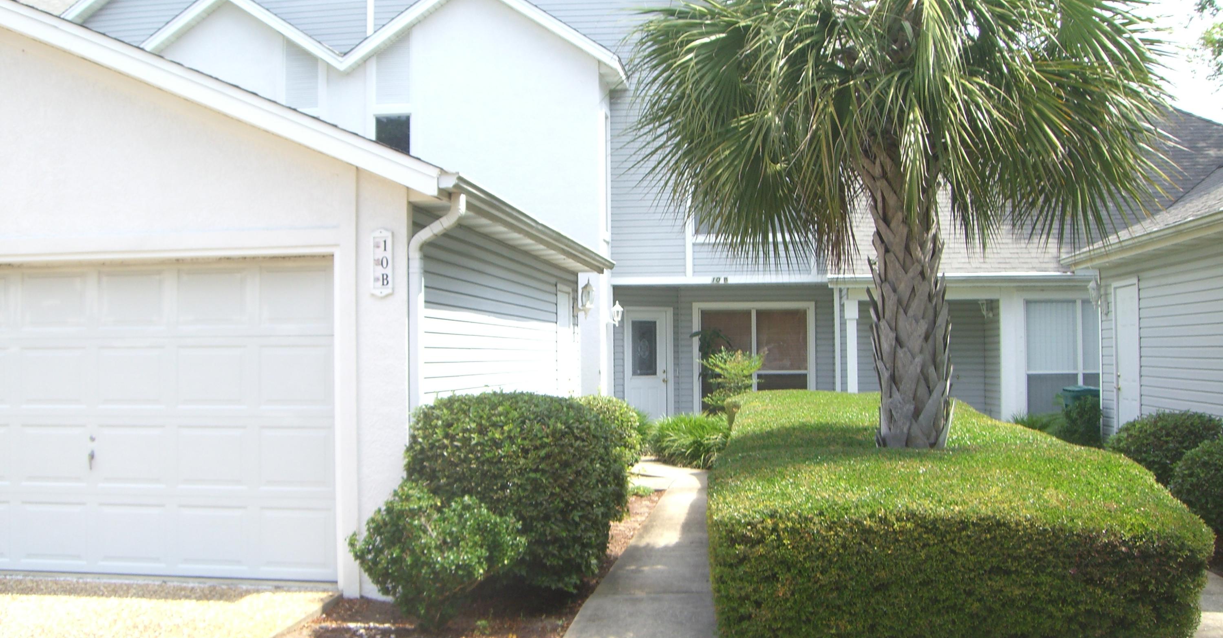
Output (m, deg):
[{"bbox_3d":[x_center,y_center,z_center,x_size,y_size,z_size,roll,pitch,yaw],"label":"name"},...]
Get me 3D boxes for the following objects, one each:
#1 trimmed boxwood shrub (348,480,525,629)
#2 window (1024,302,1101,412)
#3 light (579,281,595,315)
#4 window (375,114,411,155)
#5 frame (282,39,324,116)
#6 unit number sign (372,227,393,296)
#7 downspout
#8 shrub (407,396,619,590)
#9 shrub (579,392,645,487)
[{"bbox_3d":[-0.988,1.310,7.633,1.026,0.820,0.900,-1,-2,7],"label":"trimmed boxwood shrub"},{"bbox_3d":[6.494,0.551,18.939,1.280,1.656,0.120,-1,-2,7],"label":"window"},{"bbox_3d":[-0.312,-0.244,15.945,0.250,0.432,0.180,-1,-2,7],"label":"light"},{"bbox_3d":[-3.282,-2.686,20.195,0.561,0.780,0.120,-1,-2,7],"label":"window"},{"bbox_3d":[-4.683,-3.668,20.384,0.644,1.162,0.120,-1,-2,7],"label":"frame"},{"bbox_3d":[-1.466,-0.361,8.565,0.142,0.432,0.030,-1,-2,7],"label":"unit number sign"},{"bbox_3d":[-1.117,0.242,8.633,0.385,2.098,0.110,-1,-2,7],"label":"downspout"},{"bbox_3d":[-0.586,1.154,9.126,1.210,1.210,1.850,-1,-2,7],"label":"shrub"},{"bbox_3d":[-0.110,1.303,13.649,0.910,1.020,0.950,-1,-2,7],"label":"shrub"}]

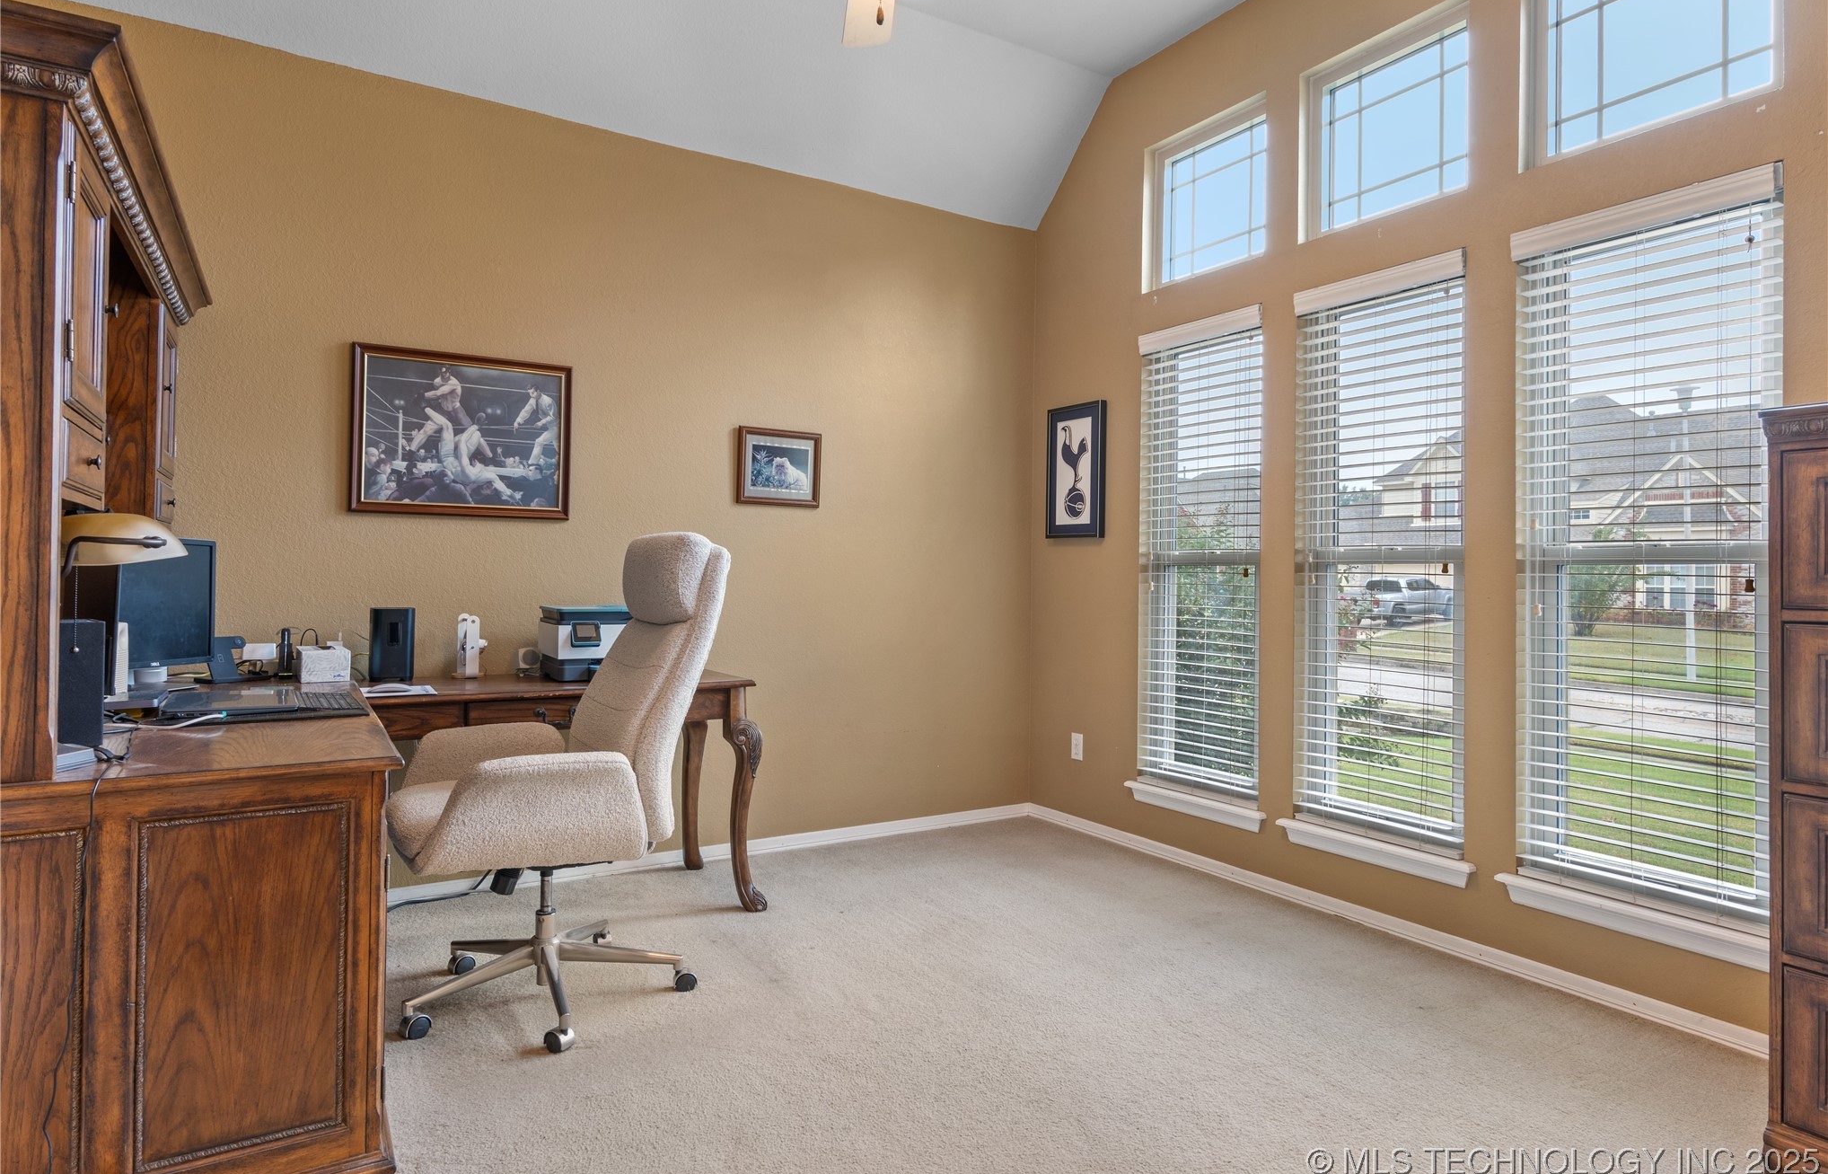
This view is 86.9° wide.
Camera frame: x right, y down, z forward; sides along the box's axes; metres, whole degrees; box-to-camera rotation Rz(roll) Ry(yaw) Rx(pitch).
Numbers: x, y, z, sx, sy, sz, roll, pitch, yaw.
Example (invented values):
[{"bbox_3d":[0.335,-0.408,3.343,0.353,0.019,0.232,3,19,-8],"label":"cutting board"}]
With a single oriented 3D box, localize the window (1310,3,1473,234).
[{"bbox_3d":[1.539,-1.483,3.120,0.070,0.581,0.581,1,0,-31],"label":"window"}]

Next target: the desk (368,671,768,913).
[{"bbox_3d":[-1.134,0.688,3.156,1.140,0.765,0.630,0,0,-31],"label":"desk"}]

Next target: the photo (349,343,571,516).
[{"bbox_3d":[-1.524,-0.517,3.286,0.676,0.545,0.030,1,0,-31],"label":"photo"}]

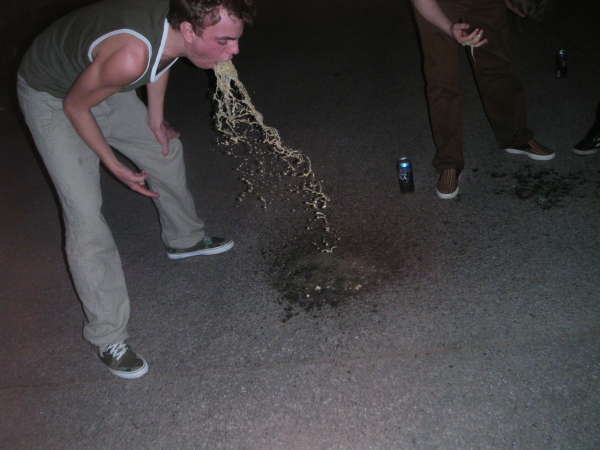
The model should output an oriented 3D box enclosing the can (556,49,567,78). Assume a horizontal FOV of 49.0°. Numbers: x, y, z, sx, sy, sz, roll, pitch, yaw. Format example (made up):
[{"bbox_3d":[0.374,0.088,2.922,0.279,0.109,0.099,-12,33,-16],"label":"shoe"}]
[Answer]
[{"bbox_3d":[1.654,-1.013,4.152,0.066,0.158,0.066,-6,28,3],"label":"can"}]

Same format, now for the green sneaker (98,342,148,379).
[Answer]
[{"bbox_3d":[-0.619,0.410,2.239,0.108,0.100,0.288,-28,34,-33],"label":"green sneaker"}]

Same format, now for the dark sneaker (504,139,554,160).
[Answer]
[{"bbox_3d":[1.146,-0.406,3.282,0.280,0.100,0.105,19,38,40],"label":"dark sneaker"}]

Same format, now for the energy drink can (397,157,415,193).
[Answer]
[{"bbox_3d":[0.496,-0.231,3.069,0.066,0.158,0.066,-6,28,3],"label":"energy drink can"}]

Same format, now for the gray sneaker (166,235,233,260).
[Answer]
[{"bbox_3d":[-0.430,0.065,2.828,0.288,0.100,0.108,-10,28,-4],"label":"gray sneaker"}]

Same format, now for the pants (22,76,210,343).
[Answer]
[{"bbox_3d":[-0.678,-0.140,2.373,0.420,0.890,0.780,-2,29,11],"label":"pants"}]

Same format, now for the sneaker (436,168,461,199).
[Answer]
[{"bbox_3d":[0.688,-0.224,3.066,0.105,0.100,0.285,-1,29,12],"label":"sneaker"}]

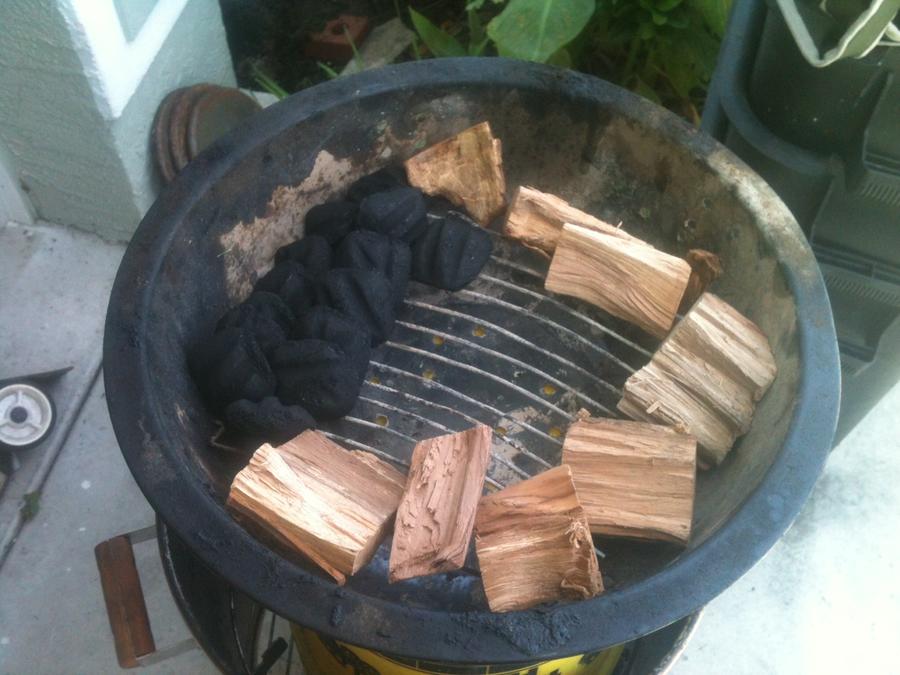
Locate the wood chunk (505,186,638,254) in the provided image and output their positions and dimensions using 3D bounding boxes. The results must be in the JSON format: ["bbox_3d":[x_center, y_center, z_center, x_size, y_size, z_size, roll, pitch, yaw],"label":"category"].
[{"bbox_3d":[0.084,-0.074,0.599,0.087,0.036,0.037,23,58,14],"label":"wood chunk"}]

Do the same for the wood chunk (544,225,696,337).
[{"bbox_3d":[0.104,-0.036,0.568,0.080,0.030,0.043,23,100,14],"label":"wood chunk"}]

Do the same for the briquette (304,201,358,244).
[{"bbox_3d":[-0.069,-0.064,0.571,0.048,0.030,0.046,-40,96,-28],"label":"briquette"}]

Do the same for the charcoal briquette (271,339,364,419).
[{"bbox_3d":[-0.075,0.023,0.518,0.051,0.031,0.051,1,61,-7],"label":"charcoal briquette"}]

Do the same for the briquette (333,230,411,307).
[{"bbox_3d":[-0.048,-0.043,0.558,0.047,0.030,0.049,-18,91,-26],"label":"briquette"}]

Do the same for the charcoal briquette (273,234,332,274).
[{"bbox_3d":[-0.085,-0.042,0.555,0.048,0.030,0.046,-42,97,-28],"label":"charcoal briquette"}]

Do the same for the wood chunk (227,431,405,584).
[{"bbox_3d":[-0.068,0.087,0.470,0.072,0.038,0.052,27,56,14],"label":"wood chunk"}]

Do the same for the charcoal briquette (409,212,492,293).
[{"bbox_3d":[0.001,-0.055,0.586,0.051,0.031,0.051,5,55,2],"label":"charcoal briquette"}]

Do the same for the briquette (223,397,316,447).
[{"bbox_3d":[-0.099,0.050,0.501,0.049,0.030,0.047,-2,22,0],"label":"briquette"}]

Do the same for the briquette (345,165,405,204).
[{"bbox_3d":[-0.045,-0.090,0.596,0.048,0.030,0.047,-21,75,-20],"label":"briquette"}]

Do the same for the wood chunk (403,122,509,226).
[{"bbox_3d":[0.004,-0.109,0.603,0.066,0.062,0.036,4,20,-8],"label":"wood chunk"}]

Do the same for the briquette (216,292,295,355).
[{"bbox_3d":[-0.113,-0.008,0.529,0.049,0.031,0.049,1,54,-36],"label":"briquette"}]

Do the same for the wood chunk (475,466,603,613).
[{"bbox_3d":[0.045,0.104,0.467,0.053,0.049,0.051,-9,56,-8],"label":"wood chunk"}]

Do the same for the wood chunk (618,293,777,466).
[{"bbox_3d":[0.141,0.026,0.518,0.071,0.037,0.067,-42,60,4],"label":"wood chunk"}]

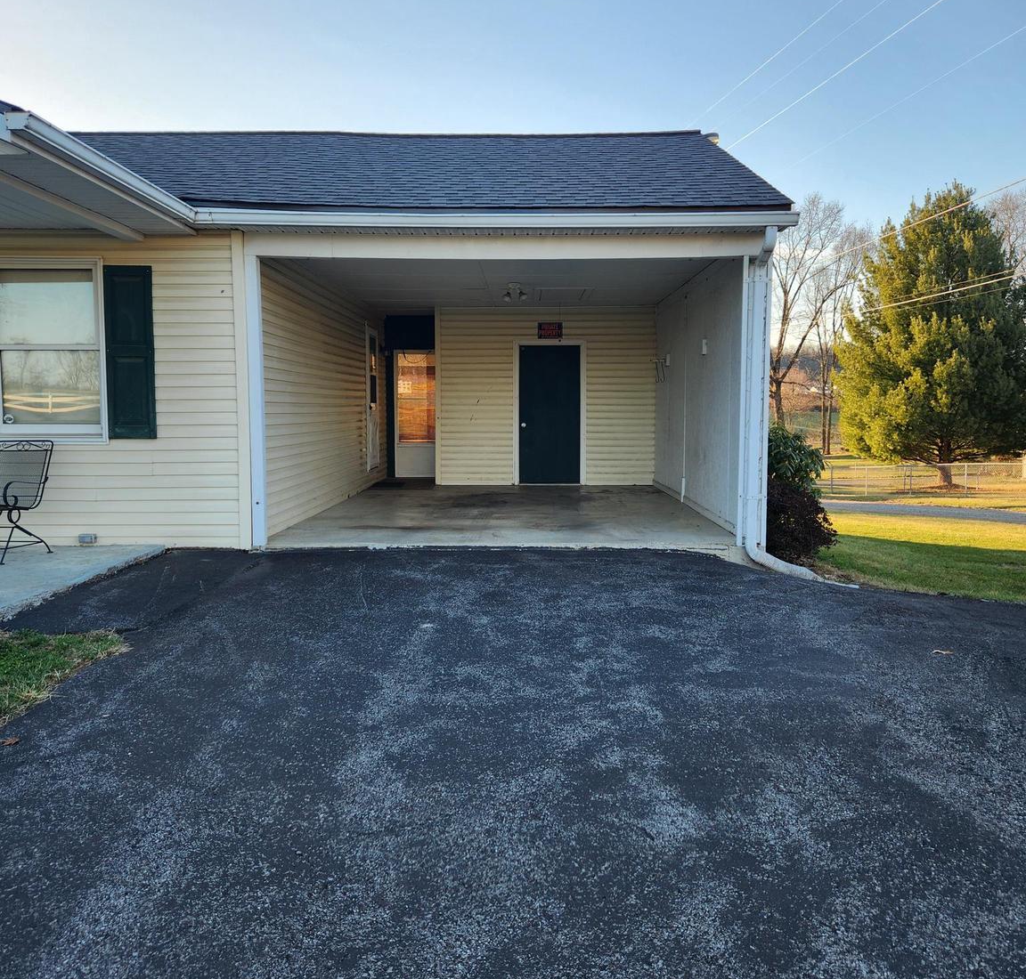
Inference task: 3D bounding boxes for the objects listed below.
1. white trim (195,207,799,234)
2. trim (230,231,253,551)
[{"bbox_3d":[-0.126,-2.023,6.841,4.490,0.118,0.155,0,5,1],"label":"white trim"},{"bbox_3d":[-2.174,-0.777,7.324,0.100,2.562,0.050,0,5,1],"label":"trim"}]

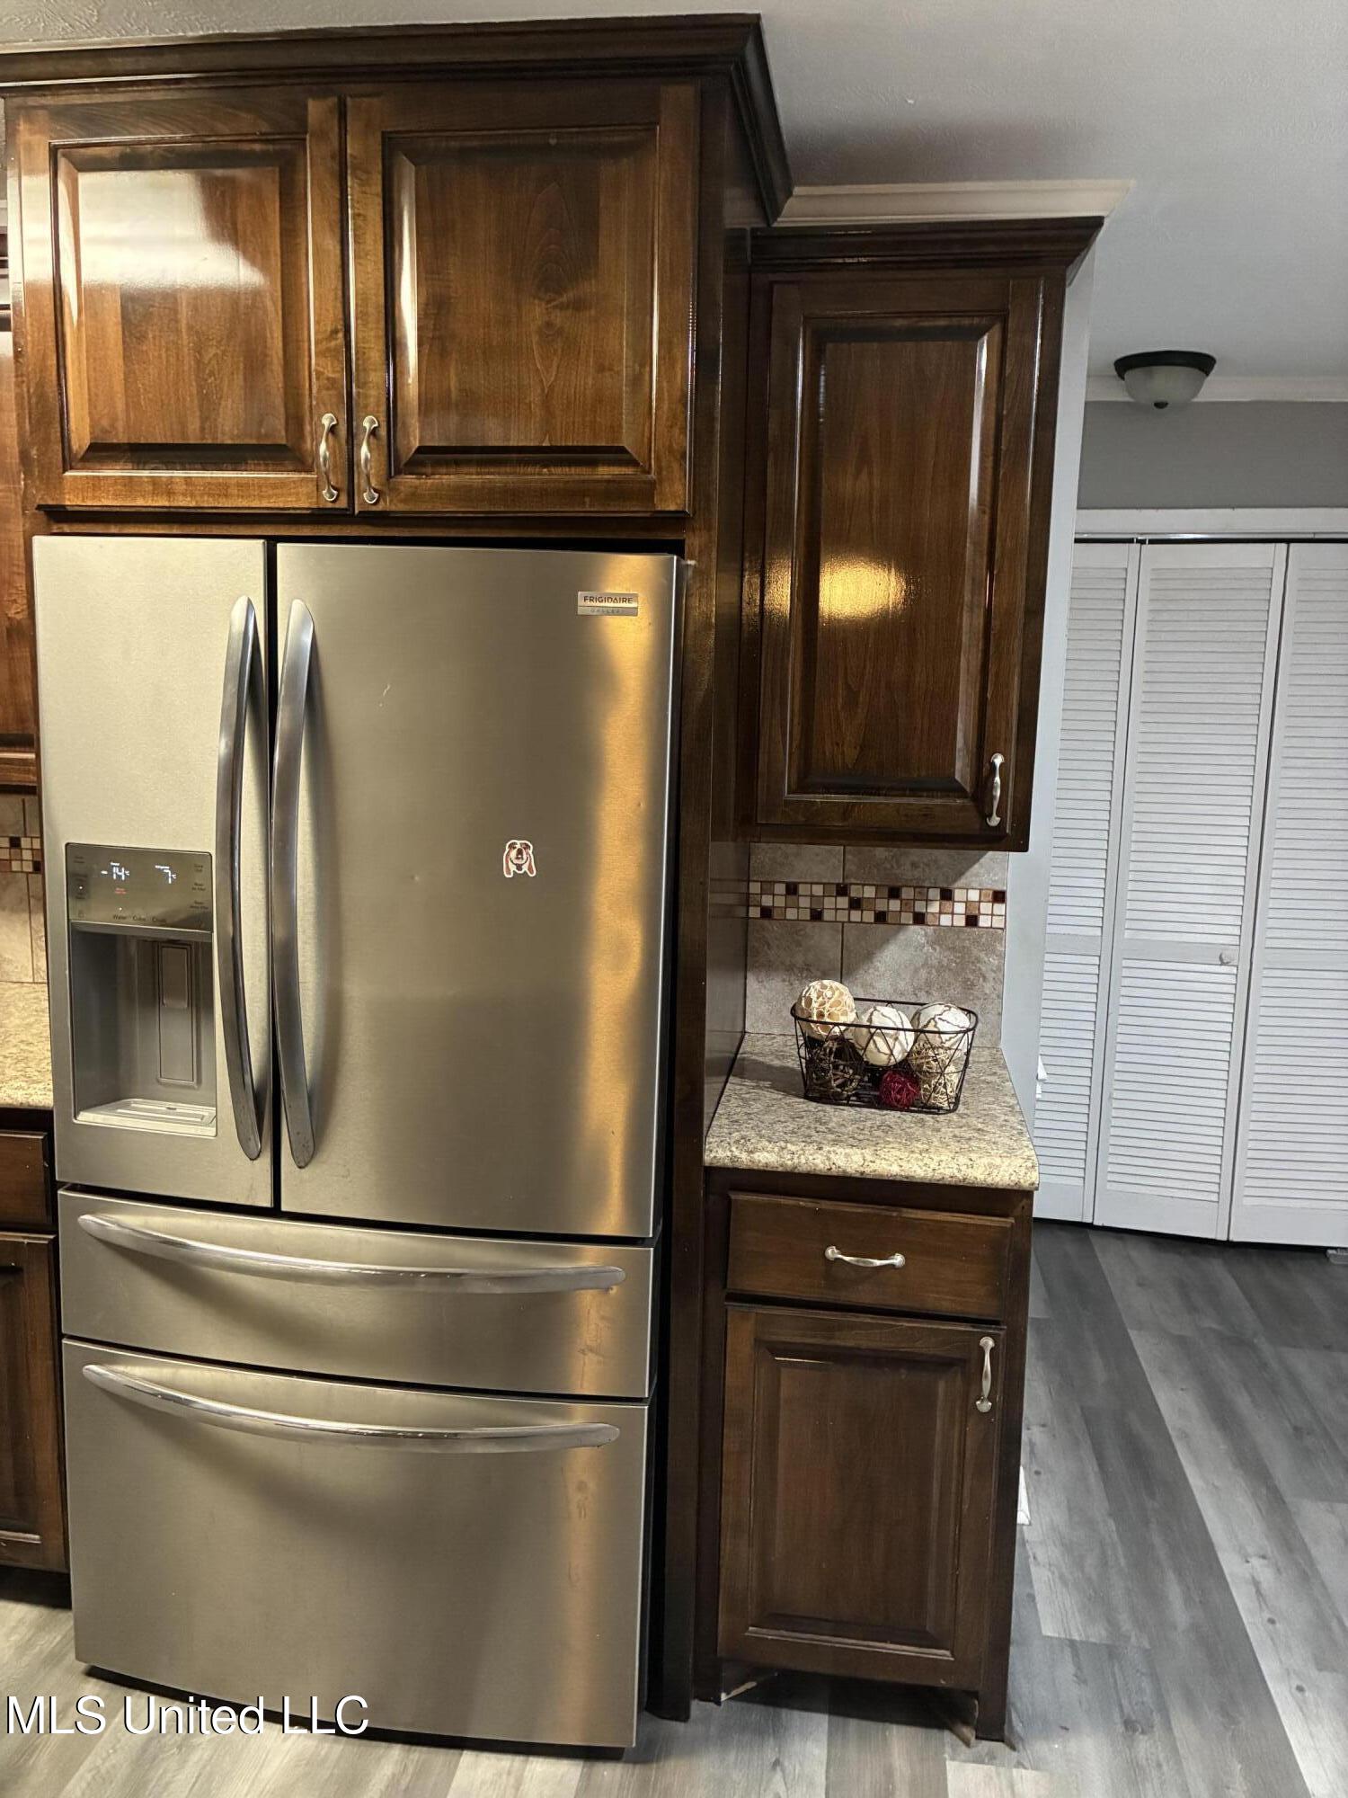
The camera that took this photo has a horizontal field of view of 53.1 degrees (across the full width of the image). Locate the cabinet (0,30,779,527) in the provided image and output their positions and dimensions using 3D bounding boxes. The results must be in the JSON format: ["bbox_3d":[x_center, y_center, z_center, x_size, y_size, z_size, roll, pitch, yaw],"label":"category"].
[{"bbox_3d":[-0.390,-0.878,2.151,1.092,0.625,0.684,3,9,8],"label":"cabinet"}]

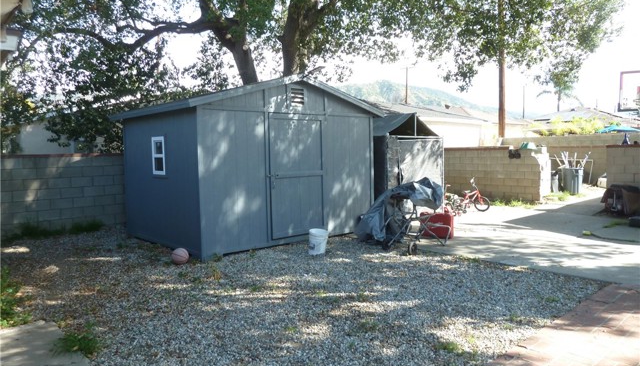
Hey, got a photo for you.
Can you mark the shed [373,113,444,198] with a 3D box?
[{"bbox_3d":[1.428,-0.414,11.179,2.050,2.360,2.300,-4,5,-41],"label":"shed"}]

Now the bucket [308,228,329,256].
[{"bbox_3d":[-0.026,0.911,7.170,0.300,0.370,0.300,-1,4,0],"label":"bucket"}]

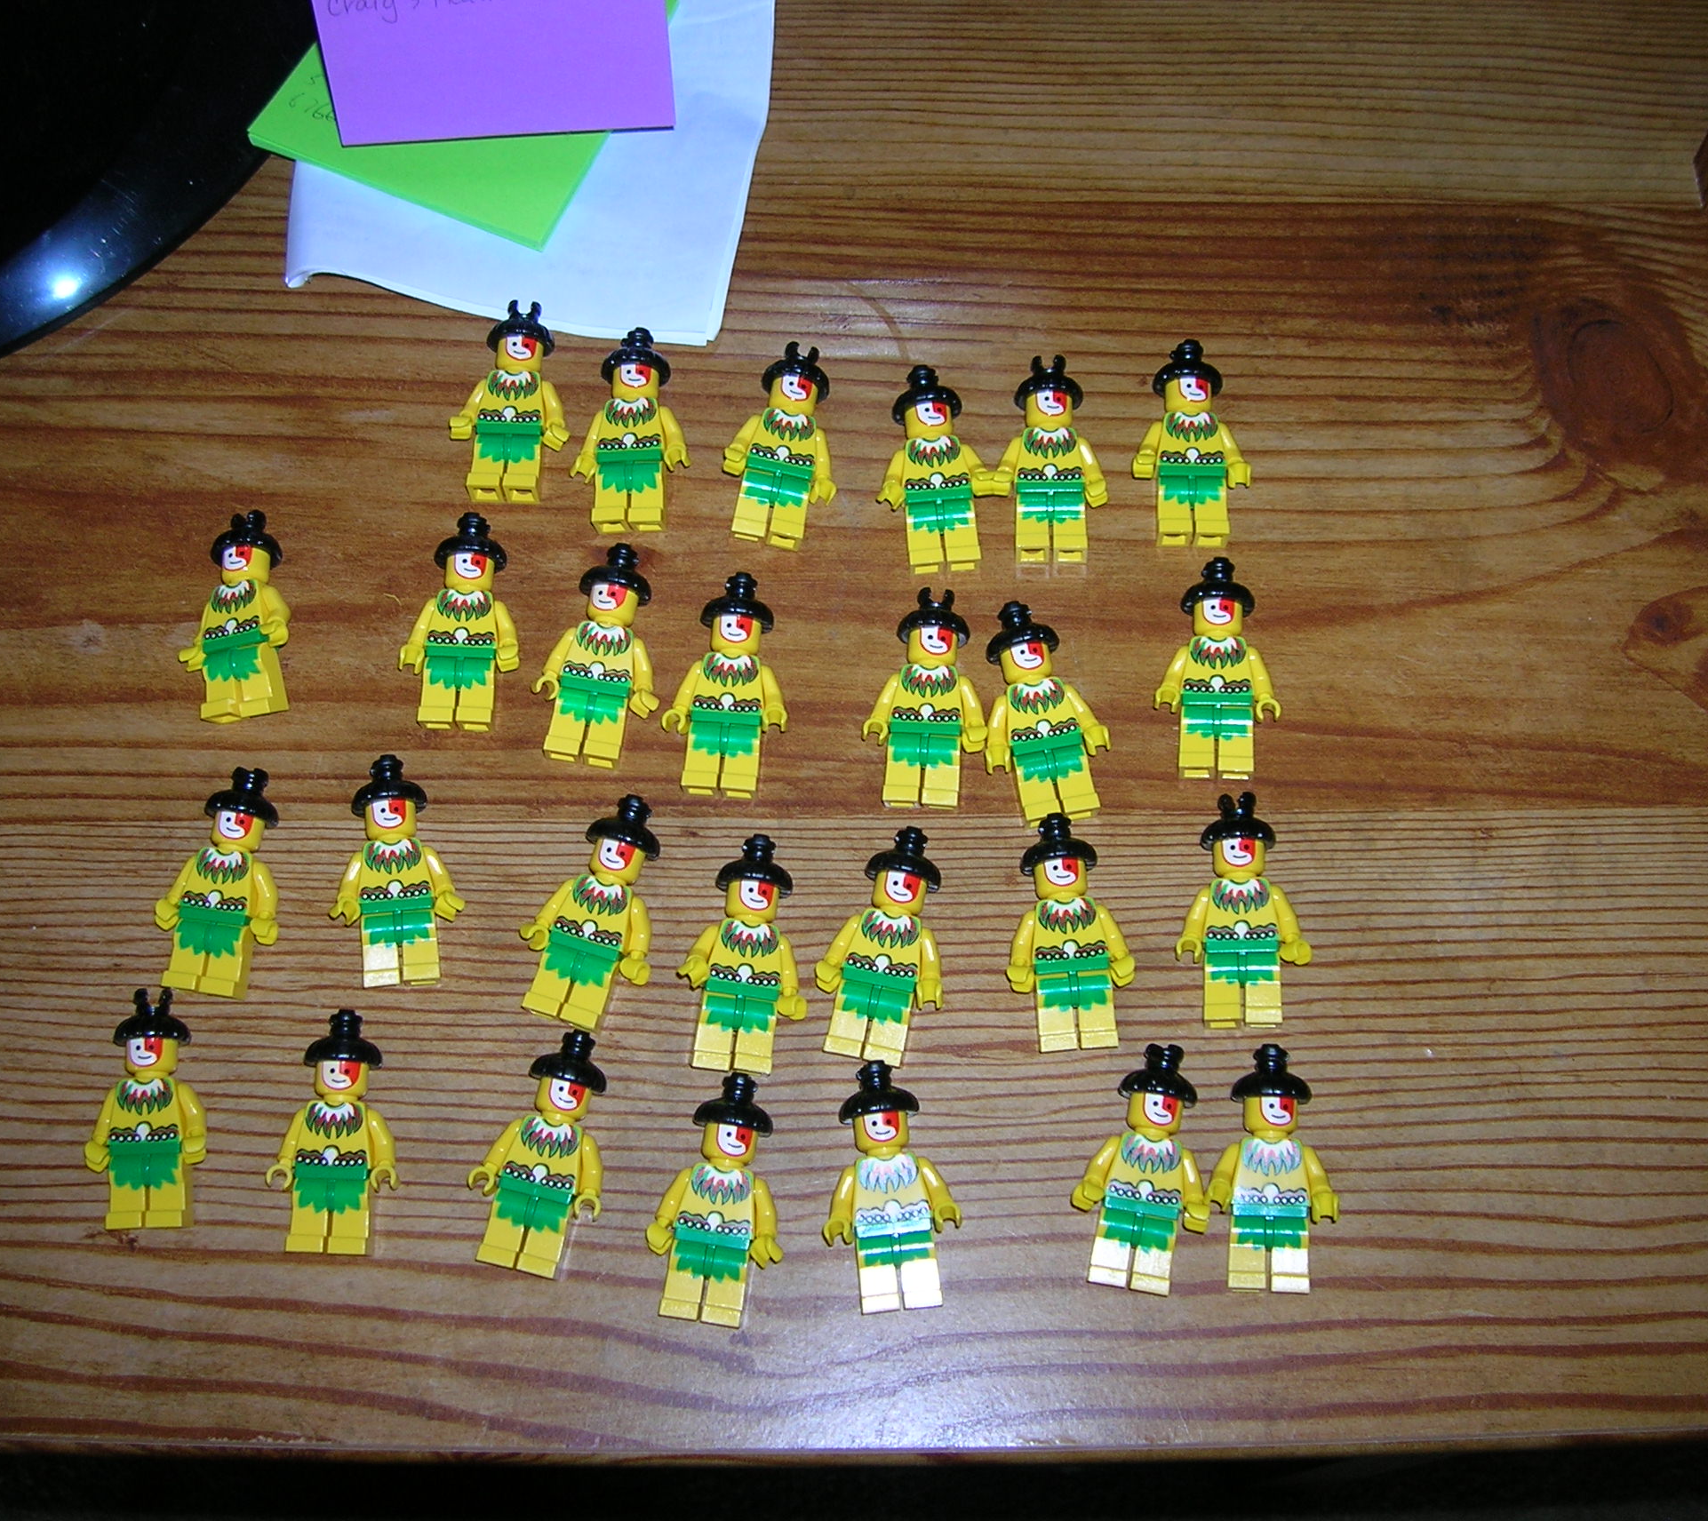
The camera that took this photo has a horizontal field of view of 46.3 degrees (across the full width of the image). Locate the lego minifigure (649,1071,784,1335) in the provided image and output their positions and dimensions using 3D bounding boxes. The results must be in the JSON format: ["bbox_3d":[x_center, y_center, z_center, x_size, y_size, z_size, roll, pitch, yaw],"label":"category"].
[{"bbox_3d":[-0.025,0.086,0.393,0.027,0.015,0.048,8,79,3],"label":"lego minifigure"}]

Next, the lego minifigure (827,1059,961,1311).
[{"bbox_3d":[0.007,0.082,0.388,0.027,0.015,0.048,-5,76,0],"label":"lego minifigure"}]

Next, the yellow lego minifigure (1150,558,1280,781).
[{"bbox_3d":[0.077,-0.020,0.423,0.026,0.015,0.047,3,75,3],"label":"yellow lego minifigure"}]

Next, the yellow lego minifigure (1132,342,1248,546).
[{"bbox_3d":[0.074,-0.070,0.442,0.026,0.015,0.047,1,74,2],"label":"yellow lego minifigure"}]

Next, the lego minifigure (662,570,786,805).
[{"bbox_3d":[-0.027,-0.016,0.423,0.026,0.015,0.047,4,77,3],"label":"lego minifigure"}]

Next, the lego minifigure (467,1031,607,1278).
[{"bbox_3d":[-0.060,0.077,0.396,0.027,0.015,0.048,12,79,4],"label":"lego minifigure"}]

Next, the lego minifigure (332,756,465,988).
[{"bbox_3d":[-0.096,0.023,0.416,0.027,0.015,0.049,-3,78,-14],"label":"lego minifigure"}]

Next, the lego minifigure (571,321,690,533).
[{"bbox_3d":[-0.049,-0.074,0.440,0.026,0.015,0.048,0,76,2],"label":"lego minifigure"}]

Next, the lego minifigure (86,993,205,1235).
[{"bbox_3d":[-0.141,0.069,0.397,0.024,0.015,0.048,-5,76,0],"label":"lego minifigure"}]

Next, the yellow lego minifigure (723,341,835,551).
[{"bbox_3d":[-0.015,-0.071,0.446,0.026,0.015,0.048,8,79,4],"label":"yellow lego minifigure"}]

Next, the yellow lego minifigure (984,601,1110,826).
[{"bbox_3d":[0.039,-0.010,0.420,0.026,0.015,0.047,-11,76,-2],"label":"yellow lego minifigure"}]

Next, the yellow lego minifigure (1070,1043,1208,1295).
[{"bbox_3d":[0.058,0.080,0.393,0.026,0.015,0.048,8,78,11],"label":"yellow lego minifigure"}]

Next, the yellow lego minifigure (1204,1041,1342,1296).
[{"bbox_3d":[0.081,0.079,0.387,0.025,0.015,0.048,4,76,3],"label":"yellow lego minifigure"}]

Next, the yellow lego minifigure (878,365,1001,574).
[{"bbox_3d":[0.017,-0.065,0.444,0.026,0.015,0.048,-4,78,-4],"label":"yellow lego minifigure"}]

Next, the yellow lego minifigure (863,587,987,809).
[{"bbox_3d":[0.016,-0.014,0.419,0.026,0.015,0.048,4,76,3],"label":"yellow lego minifigure"}]

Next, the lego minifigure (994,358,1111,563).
[{"bbox_3d":[0.043,-0.067,0.435,0.024,0.015,0.048,0,76,2],"label":"lego minifigure"}]

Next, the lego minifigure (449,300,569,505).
[{"bbox_3d":[-0.076,-0.081,0.443,0.027,0.015,0.048,2,76,2],"label":"lego minifigure"}]

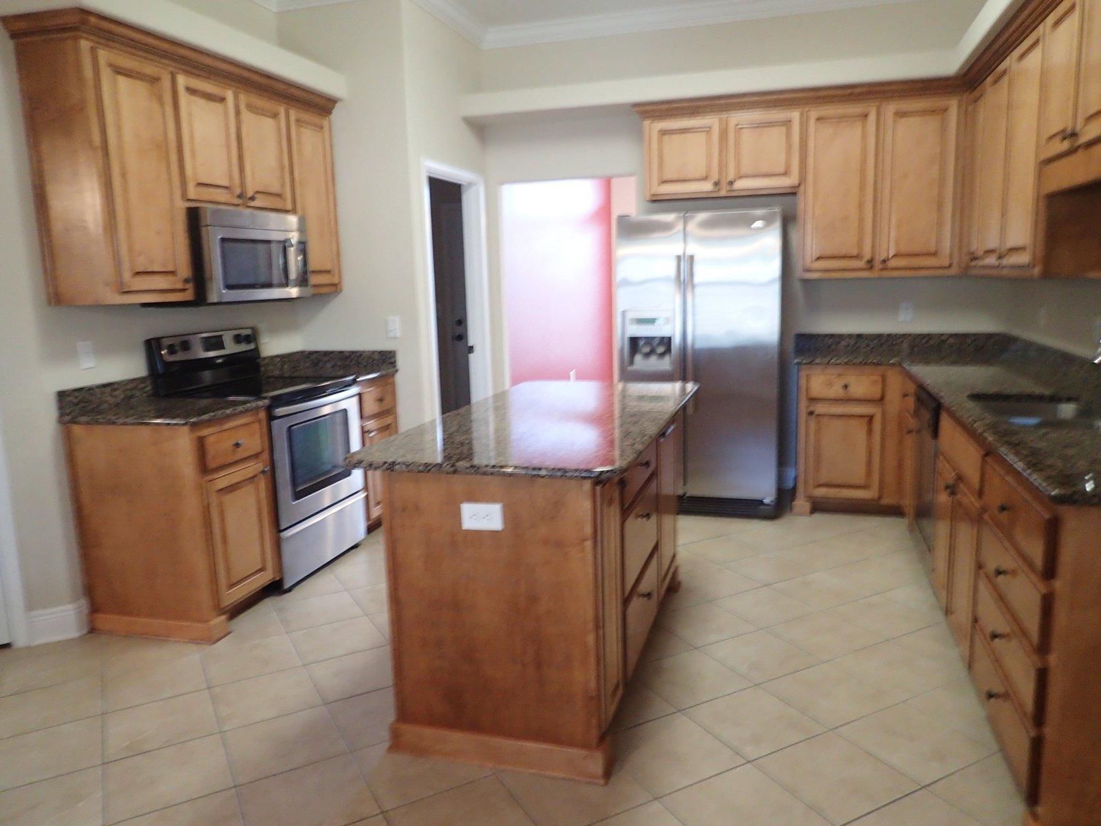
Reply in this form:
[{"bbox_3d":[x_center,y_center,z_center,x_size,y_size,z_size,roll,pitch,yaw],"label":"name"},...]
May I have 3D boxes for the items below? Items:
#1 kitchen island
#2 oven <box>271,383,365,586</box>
[{"bbox_3d":[0.052,0.451,3.066,0.813,0.915,1.705,1,10,17],"label":"kitchen island"},{"bbox_3d":[-1.386,0.335,3.990,0.610,0.870,0.760,1,10,17],"label":"oven"}]

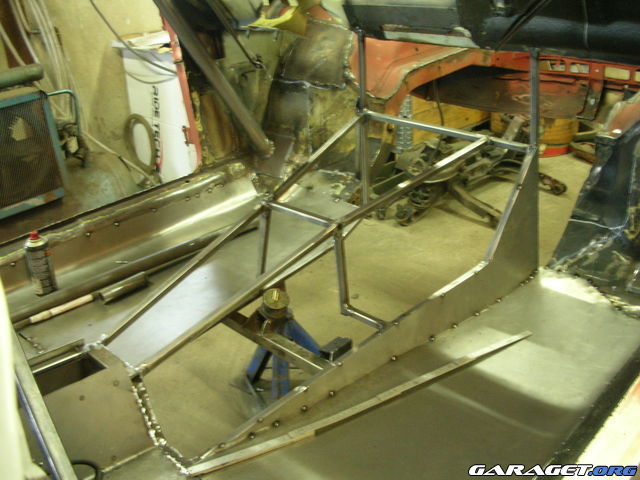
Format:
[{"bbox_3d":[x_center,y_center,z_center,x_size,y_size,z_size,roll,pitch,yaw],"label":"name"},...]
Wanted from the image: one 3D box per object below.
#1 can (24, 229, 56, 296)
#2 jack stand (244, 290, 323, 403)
[{"bbox_3d":[-0.837,0.065,1.938,0.065,0.199,0.065,-2,25,0],"label":"can"},{"bbox_3d":[-0.096,0.318,1.754,0.280,0.335,0.245,1,25,4],"label":"jack stand"}]

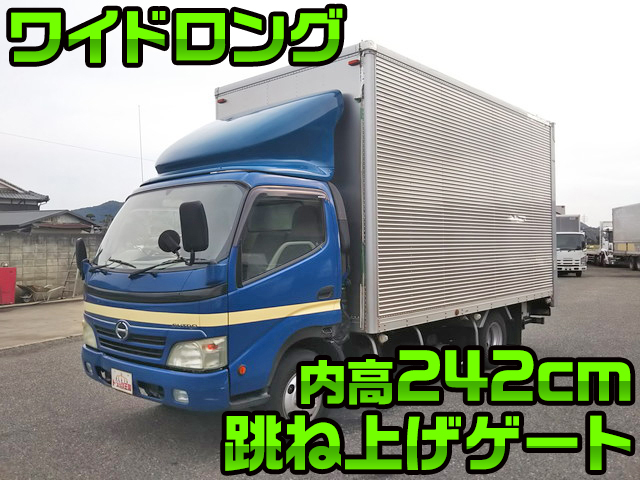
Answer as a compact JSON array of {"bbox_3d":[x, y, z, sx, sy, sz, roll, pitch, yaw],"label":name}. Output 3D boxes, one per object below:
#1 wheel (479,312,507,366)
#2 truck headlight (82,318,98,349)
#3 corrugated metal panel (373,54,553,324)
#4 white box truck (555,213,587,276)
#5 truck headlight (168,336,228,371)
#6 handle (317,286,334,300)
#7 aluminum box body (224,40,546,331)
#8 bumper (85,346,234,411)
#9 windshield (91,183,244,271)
[{"bbox_3d":[2.143,1.275,7.140,0.220,0.730,0.730,-1,-1,43],"label":"wheel"},{"bbox_3d":[-1.994,0.802,4.915,0.457,0.250,0.220,-1,-1,42],"label":"truck headlight"},{"bbox_3d":[1.931,-0.458,6.528,0.060,2.400,4.300,-1,-1,42],"label":"corrugated metal panel"},{"bbox_3d":[12.578,0.326,29.174,1.780,3.080,5.100,-1,-1,14],"label":"white box truck"},{"bbox_3d":[-0.875,0.791,3.899,0.457,0.250,0.220,-1,-1,42],"label":"truck headlight"},{"bbox_3d":[0.041,0.439,4.571,0.050,0.105,0.205,-1,-1,42],"label":"handle"},{"bbox_3d":[1.149,-0.453,7.375,2.199,2.620,4.535,-1,-1,43],"label":"aluminum box body"},{"bbox_3d":[-1.441,1.049,4.398,1.990,0.305,0.300,-1,-1,42],"label":"bumper"},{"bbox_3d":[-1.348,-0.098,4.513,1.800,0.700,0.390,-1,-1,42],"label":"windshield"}]

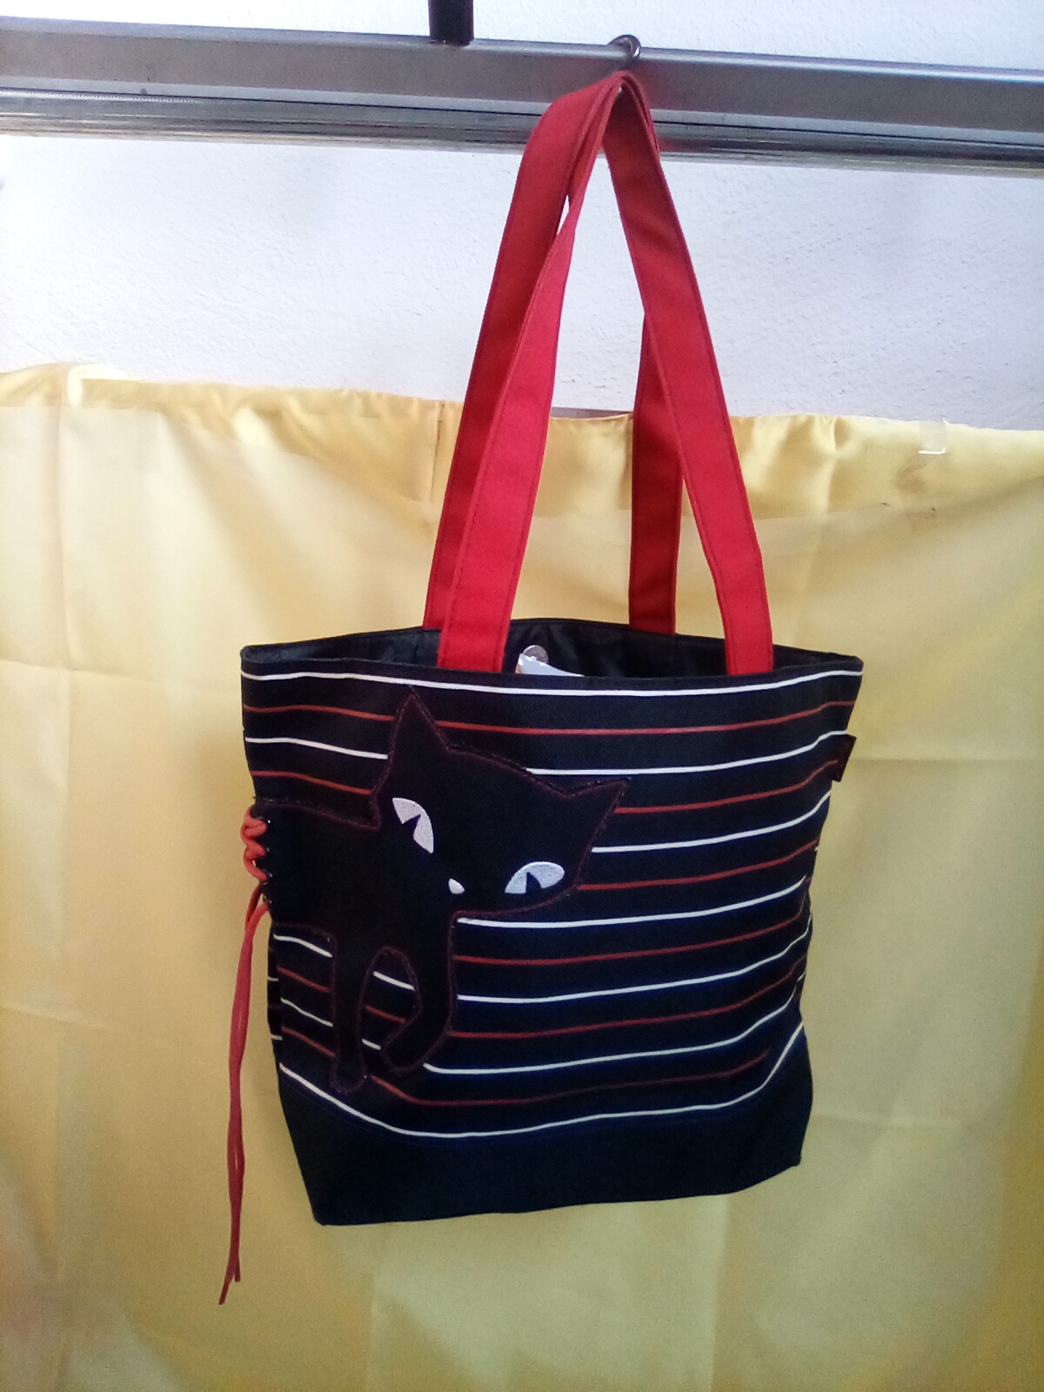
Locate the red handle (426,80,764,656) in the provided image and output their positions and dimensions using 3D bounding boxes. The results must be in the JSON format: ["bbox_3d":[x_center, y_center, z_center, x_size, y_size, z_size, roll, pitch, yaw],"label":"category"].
[{"bbox_3d":[0.052,-0.186,0.665,0.202,0.325,0.118,0,16,-11],"label":"red handle"}]

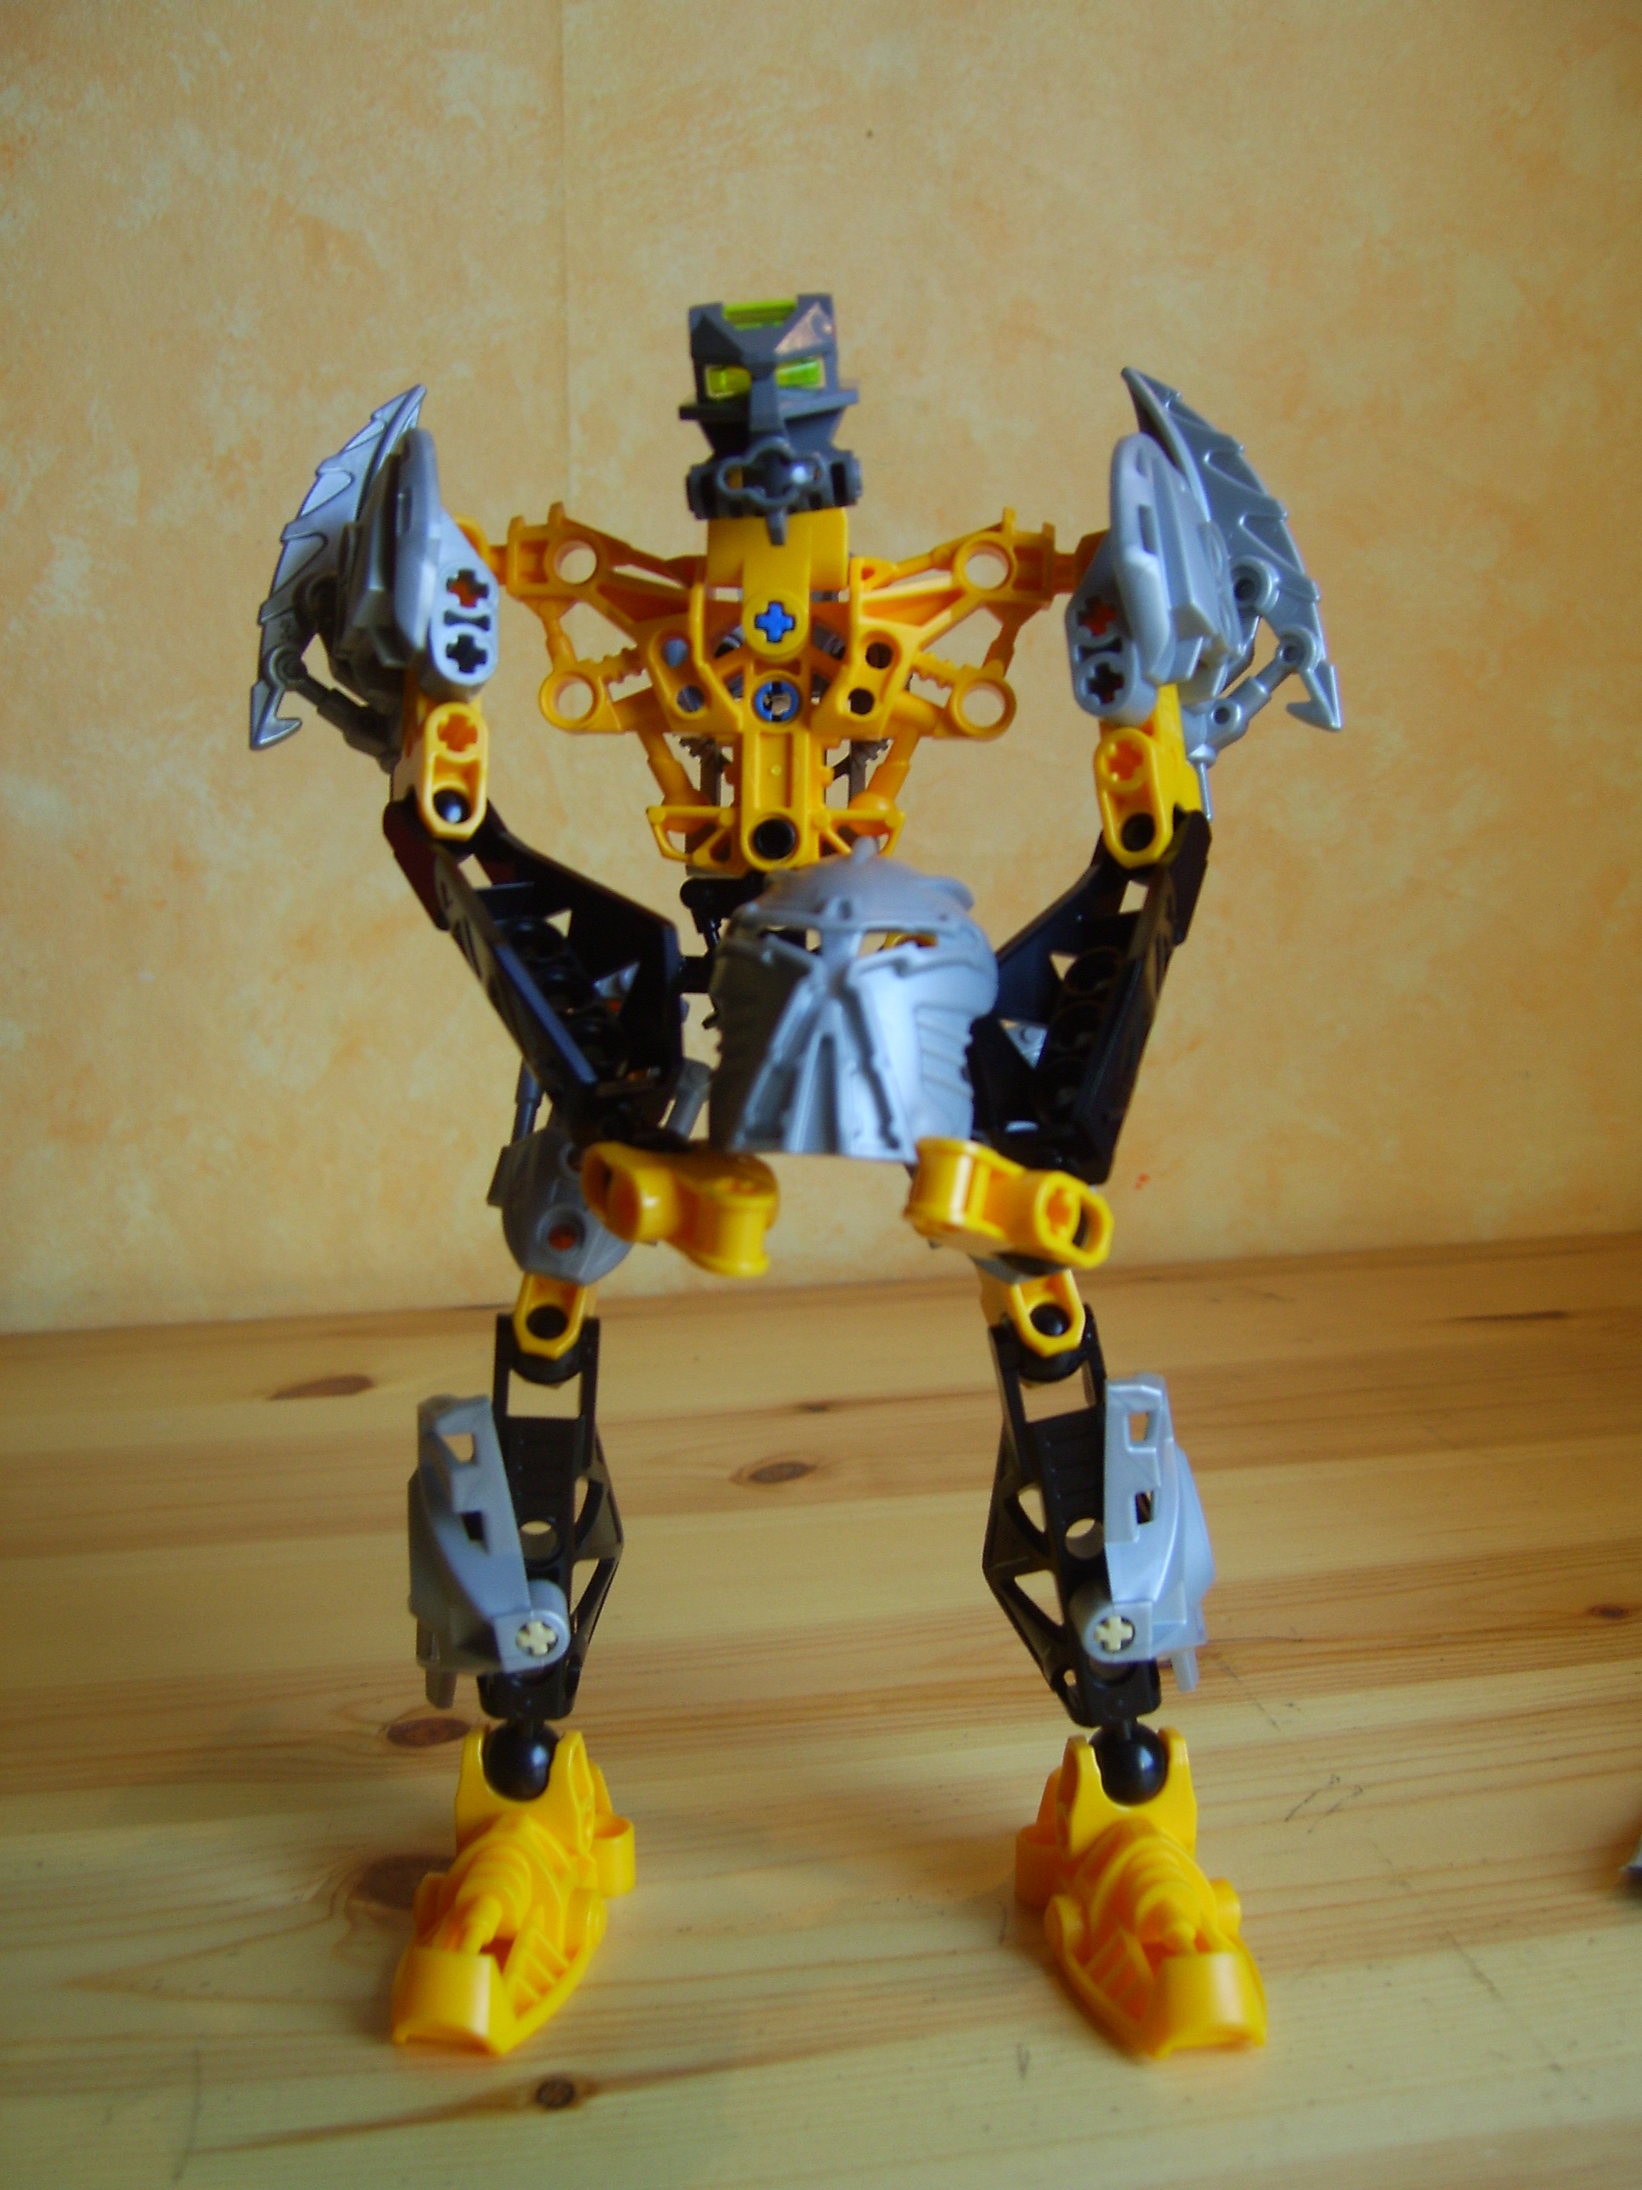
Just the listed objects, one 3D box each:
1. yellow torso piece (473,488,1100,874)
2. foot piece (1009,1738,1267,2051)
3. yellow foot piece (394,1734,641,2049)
[{"bbox_3d":[-0.005,-0.049,0.292,0.078,0.045,0.030,0,11,0],"label":"yellow torso piece"},{"bbox_3d":[0.037,0.092,0.291,0.024,0.028,0.042,-4,12,-18],"label":"foot piece"},{"bbox_3d":[-0.035,0.092,0.291,0.024,0.028,0.042,4,12,18],"label":"yellow foot piece"}]

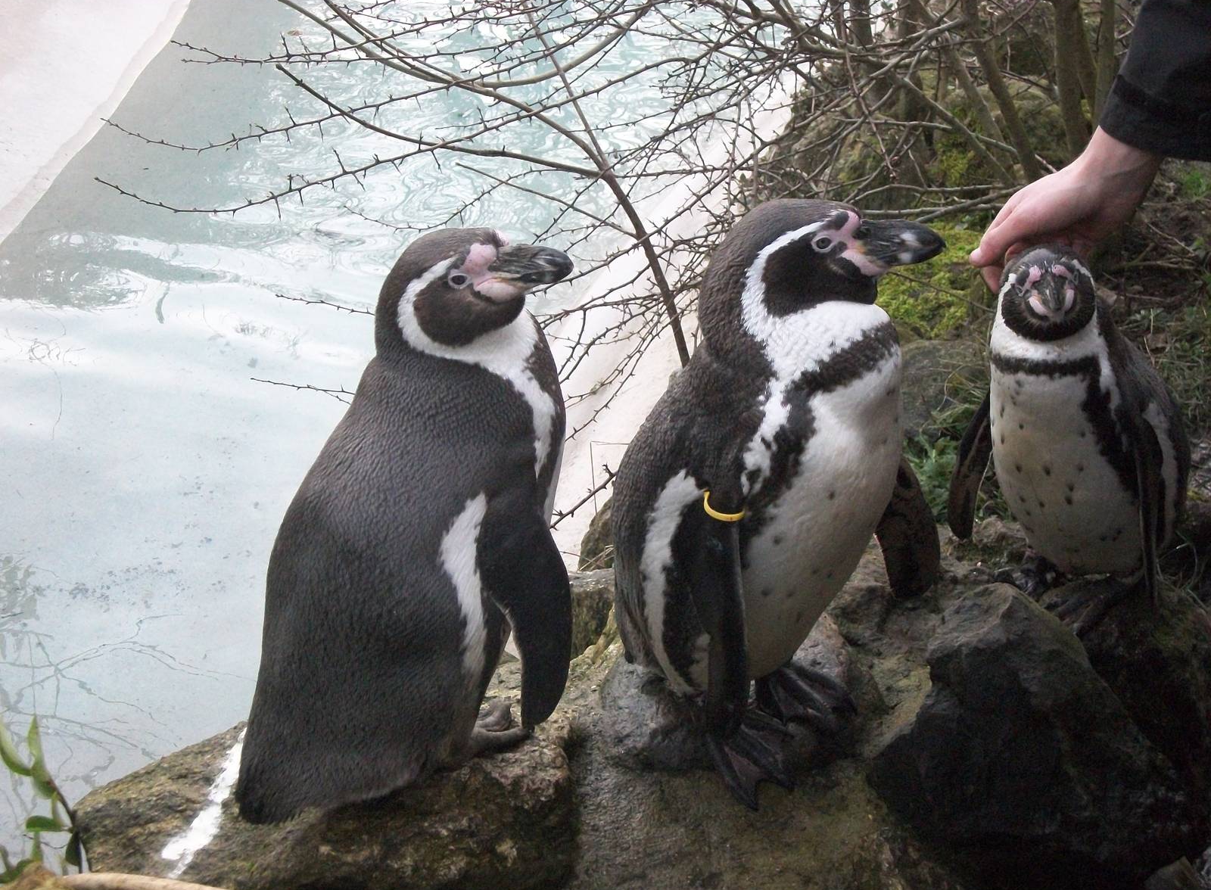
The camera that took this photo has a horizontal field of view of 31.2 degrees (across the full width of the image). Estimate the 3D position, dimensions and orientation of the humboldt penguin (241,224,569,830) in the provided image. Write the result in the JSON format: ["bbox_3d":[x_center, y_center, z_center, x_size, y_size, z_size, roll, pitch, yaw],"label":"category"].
[{"bbox_3d":[-0.157,0.059,1.680,0.280,0.455,0.205,-11,23,-26],"label":"humboldt penguin"}]

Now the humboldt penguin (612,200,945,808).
[{"bbox_3d":[0.135,0.044,1.710,0.265,0.470,0.230,13,25,31],"label":"humboldt penguin"}]

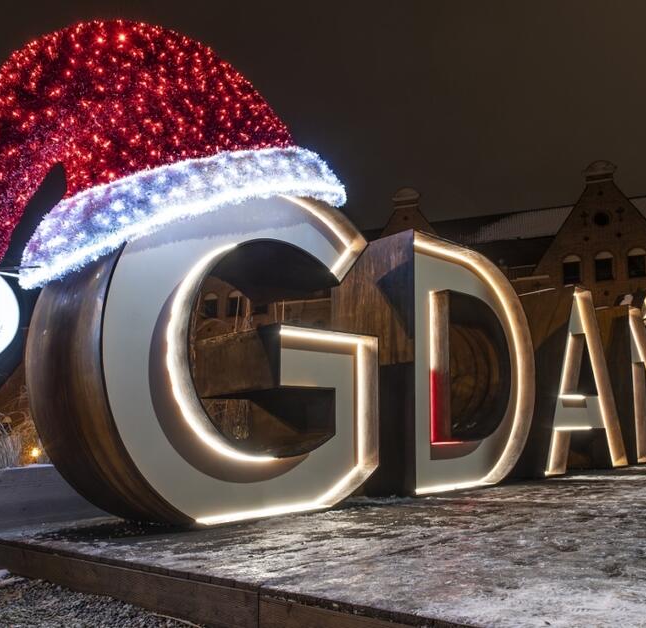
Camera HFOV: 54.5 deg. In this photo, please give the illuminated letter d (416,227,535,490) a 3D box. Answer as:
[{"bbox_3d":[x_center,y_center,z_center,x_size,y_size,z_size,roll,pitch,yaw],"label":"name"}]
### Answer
[{"bbox_3d":[1.526,0.708,8.218,1.282,2.850,2.807,-8,-12,44],"label":"illuminated letter d"}]

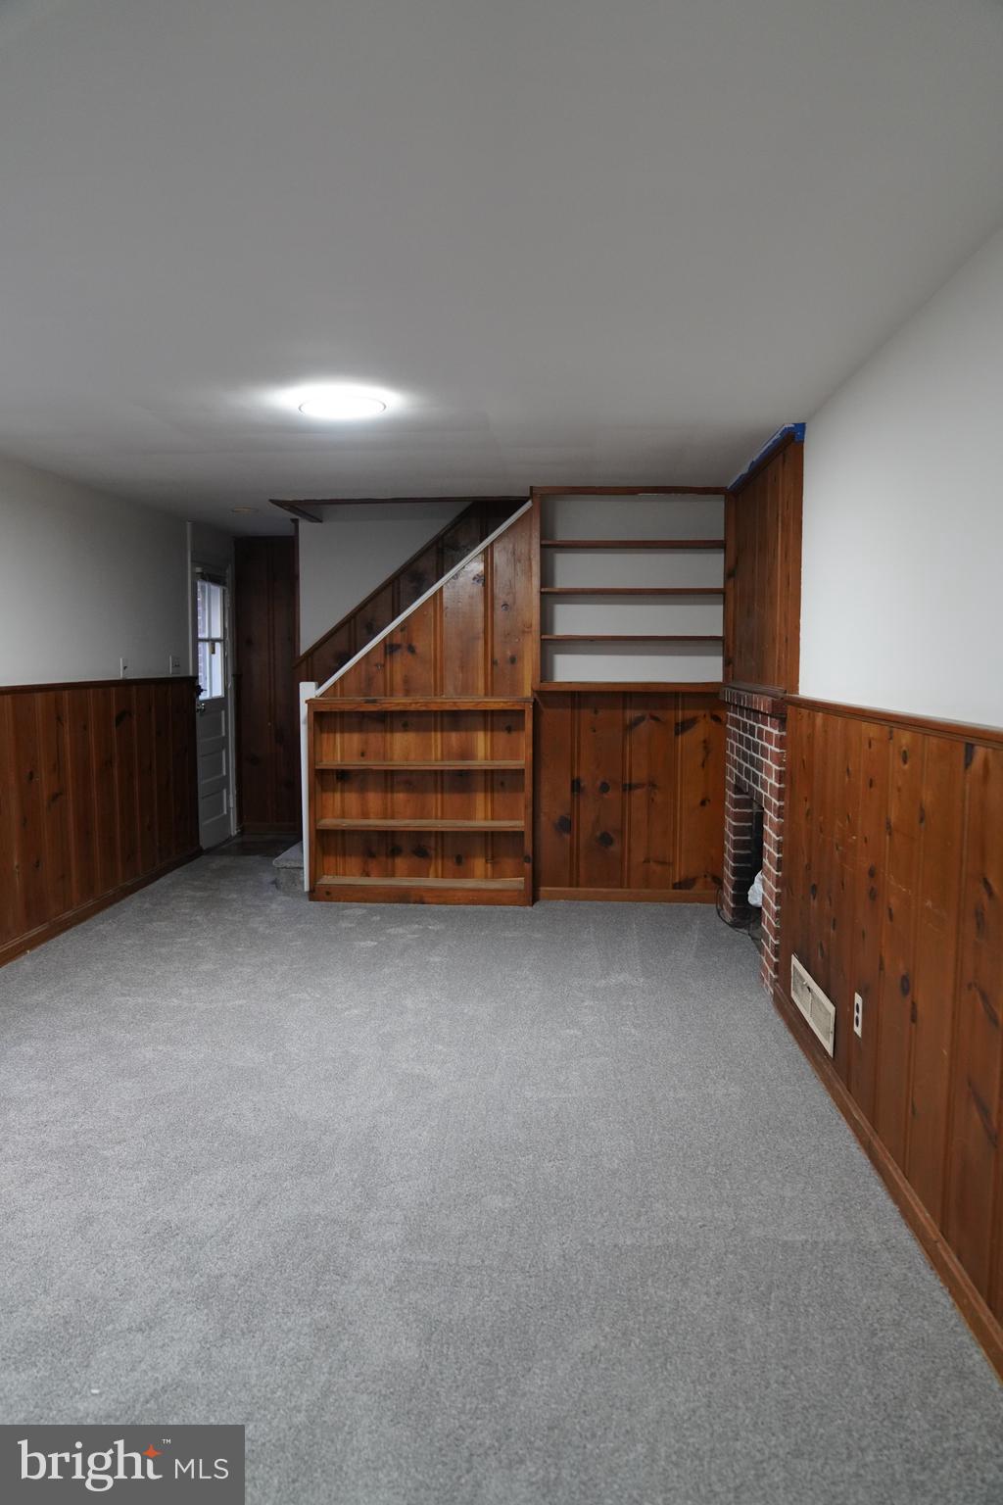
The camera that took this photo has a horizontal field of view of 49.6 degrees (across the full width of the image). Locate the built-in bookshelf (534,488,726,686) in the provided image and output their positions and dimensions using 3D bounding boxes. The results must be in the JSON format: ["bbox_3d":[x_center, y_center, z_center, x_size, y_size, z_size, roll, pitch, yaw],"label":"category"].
[{"bbox_3d":[0.666,-0.852,5.723,0.996,1.054,0.229,0,5,3],"label":"built-in bookshelf"}]

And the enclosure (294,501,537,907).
[{"bbox_3d":[-0.474,-0.264,5.953,1.305,2.153,0.290,0,5,3],"label":"enclosure"}]

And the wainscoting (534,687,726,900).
[{"bbox_3d":[0.680,0.242,5.913,1.002,1.154,0.047,0,5,3],"label":"wainscoting"}]

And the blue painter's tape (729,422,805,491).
[{"bbox_3d":[1.143,-1.269,4.816,0.061,0.065,1.566,0,5,3],"label":"blue painter's tape"}]

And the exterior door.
[{"bbox_3d":[-2.035,-0.319,7.660,0.047,1.924,0.749,0,5,3],"label":"exterior door"}]

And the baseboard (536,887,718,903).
[{"bbox_3d":[0.682,0.780,5.942,0.969,0.078,0.023,0,5,3],"label":"baseboard"}]

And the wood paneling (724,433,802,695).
[{"bbox_3d":[1.142,-0.776,4.854,0.047,0.986,1.552,0,5,3],"label":"wood paneling"}]

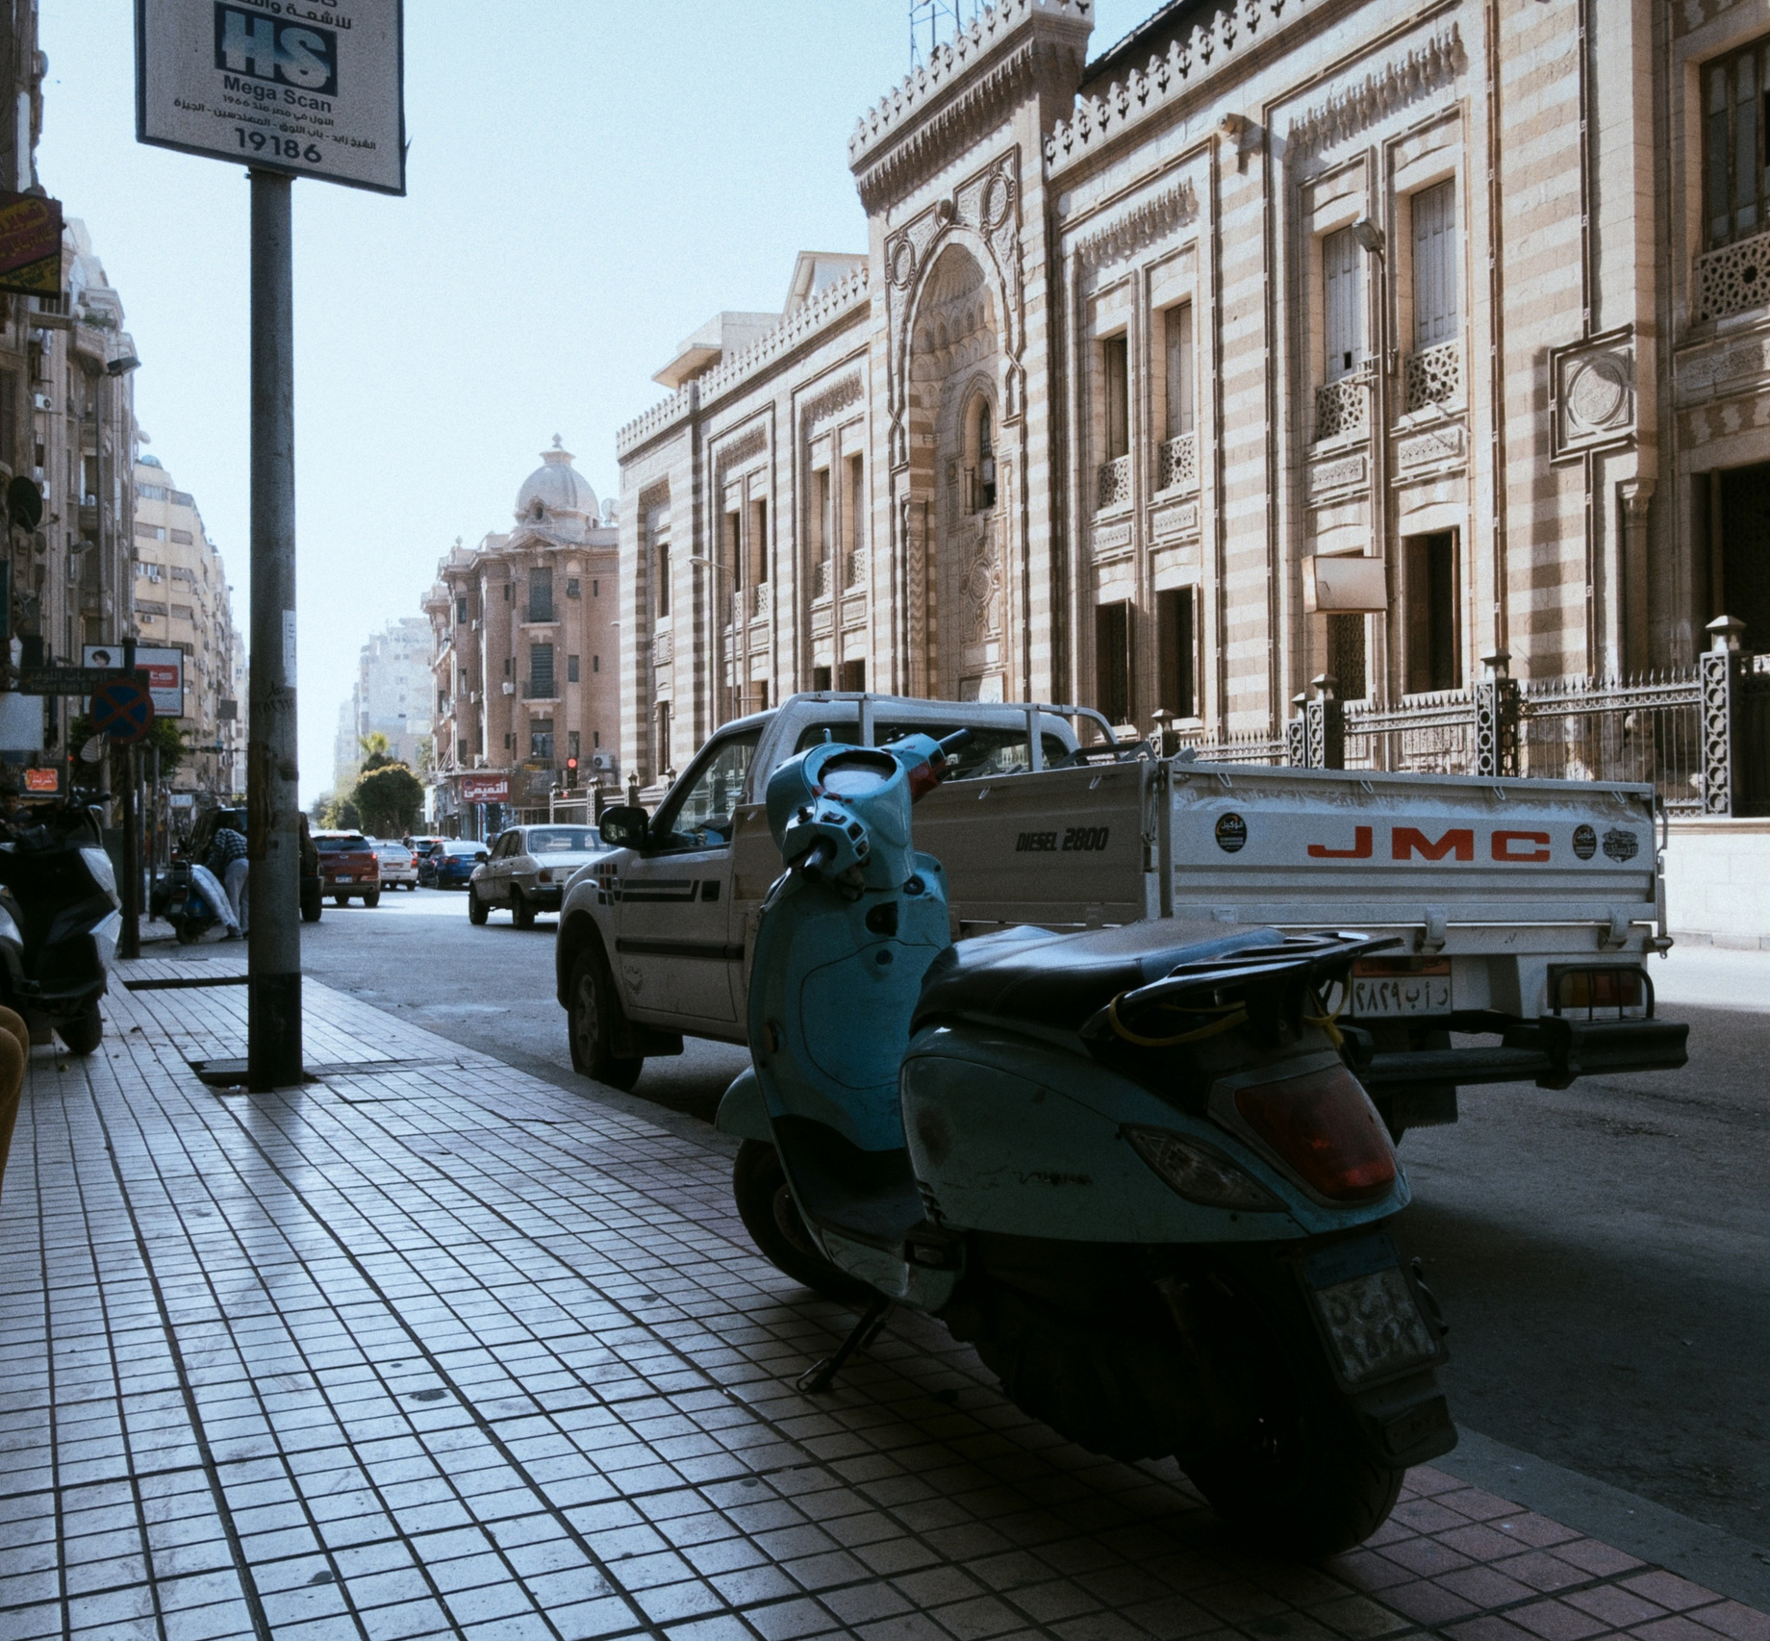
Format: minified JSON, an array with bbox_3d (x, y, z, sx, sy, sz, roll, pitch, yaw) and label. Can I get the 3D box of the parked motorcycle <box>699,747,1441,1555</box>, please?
[{"bbox_3d":[0.178,0.394,2.643,0.700,1.120,1.770,0,-1,-28],"label":"parked motorcycle"}]

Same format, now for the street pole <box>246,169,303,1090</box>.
[{"bbox_3d":[-2.407,-0.768,6.473,0.200,3.620,0.200,0,-1,-28],"label":"street pole"}]

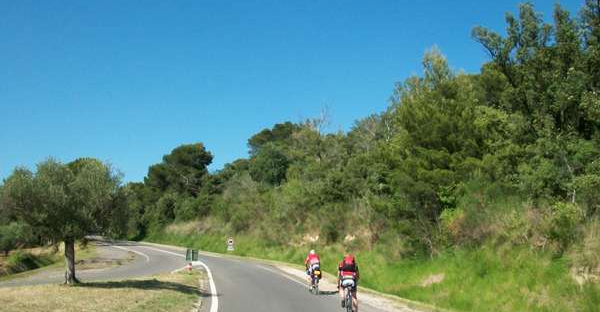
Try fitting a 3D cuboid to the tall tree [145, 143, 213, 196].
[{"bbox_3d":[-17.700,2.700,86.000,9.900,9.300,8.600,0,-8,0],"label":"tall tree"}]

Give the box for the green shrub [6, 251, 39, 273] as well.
[{"bbox_3d":[-16.200,6.250,34.500,1.900,1.300,1.600,0,-8,0],"label":"green shrub"}]

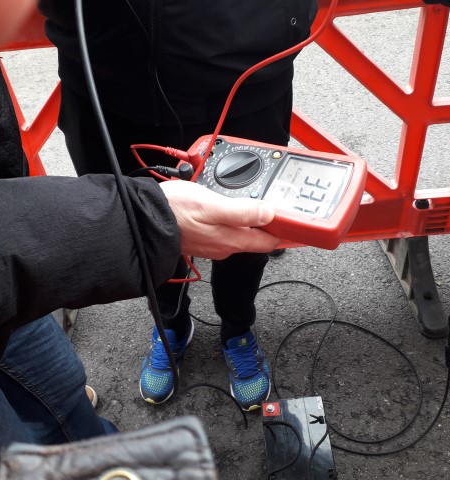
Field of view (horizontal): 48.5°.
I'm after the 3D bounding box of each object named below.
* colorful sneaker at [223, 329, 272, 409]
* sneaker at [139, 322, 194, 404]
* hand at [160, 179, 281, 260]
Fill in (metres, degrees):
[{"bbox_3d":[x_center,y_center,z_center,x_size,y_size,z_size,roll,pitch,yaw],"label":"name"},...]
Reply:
[{"bbox_3d":[0.052,0.346,1.450,0.112,0.115,0.293,-11,40,-5],"label":"colorful sneaker"},{"bbox_3d":[-0.173,0.339,1.488,0.112,0.115,0.293,7,42,16],"label":"sneaker"},{"bbox_3d":[0.007,-0.035,0.503,0.145,0.075,0.085,15,45,24],"label":"hand"}]

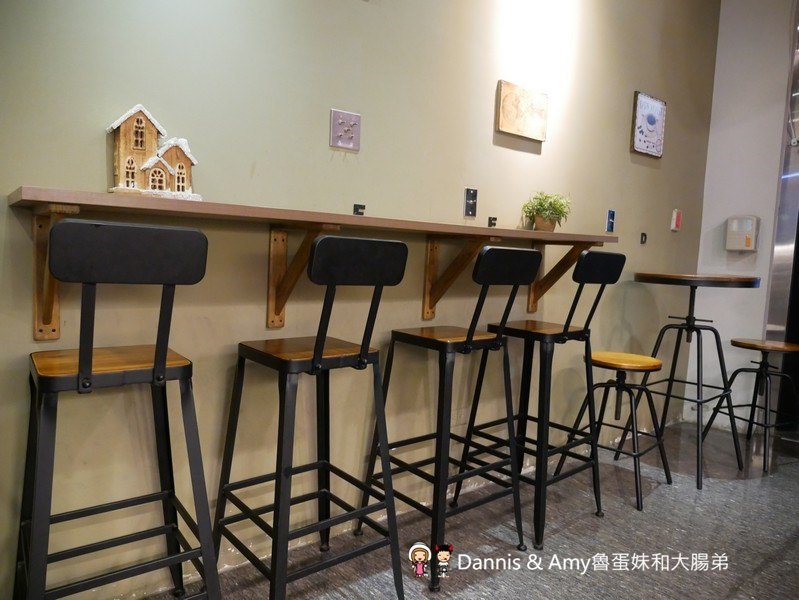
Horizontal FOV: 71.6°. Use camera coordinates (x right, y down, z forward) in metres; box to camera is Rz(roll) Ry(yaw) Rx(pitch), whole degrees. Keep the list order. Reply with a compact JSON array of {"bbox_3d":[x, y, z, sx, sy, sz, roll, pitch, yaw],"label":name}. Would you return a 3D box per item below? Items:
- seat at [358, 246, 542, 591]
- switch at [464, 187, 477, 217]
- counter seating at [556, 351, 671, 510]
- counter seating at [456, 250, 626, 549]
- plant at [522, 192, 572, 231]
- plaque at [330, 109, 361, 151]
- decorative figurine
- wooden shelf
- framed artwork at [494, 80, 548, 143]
[{"bbox_3d":[0.178,0.344,1.941,0.456,1.063,0.484,-2,7,-39],"label":"seat"},{"bbox_3d":[0.290,-0.397,2.268,0.071,0.115,0.010,-2,7,-38],"label":"switch"},{"bbox_3d":[1.038,0.563,2.585,0.411,0.585,0.411,-2,7,-38],"label":"counter seating"},{"bbox_3d":[0.561,0.336,2.216,0.456,1.063,0.484,-2,7,-40],"label":"counter seating"},{"bbox_3d":[0.615,-0.366,2.337,0.196,0.187,0.192,-2,7,-38],"label":"plant"},{"bbox_3d":[-0.181,-0.569,1.865,0.117,0.123,0.019,-2,7,-38],"label":"plaque"},{"bbox_3d":[-0.623,-0.363,1.416,0.213,0.241,0.109,-2,7,-38],"label":"decorative figurine"},{"bbox_3d":[-0.009,-0.080,1.847,2.091,0.347,0.355,-2,7,-38],"label":"wooden shelf"},{"bbox_3d":[0.530,-0.811,2.395,0.305,0.205,0.029,-2,7,-38],"label":"framed artwork"}]

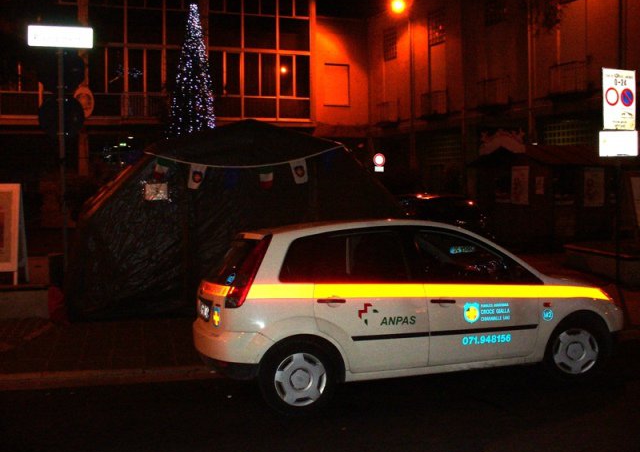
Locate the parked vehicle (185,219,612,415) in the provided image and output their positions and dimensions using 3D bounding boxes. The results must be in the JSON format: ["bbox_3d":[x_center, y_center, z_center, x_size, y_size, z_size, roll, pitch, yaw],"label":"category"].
[{"bbox_3d":[0.838,0.640,6.245,3.940,1.440,1.700,-1,3,-19],"label":"parked vehicle"}]

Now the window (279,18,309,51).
[{"bbox_3d":[-1.122,-8.189,29.285,1.380,1.400,0.130,-1,3,-20],"label":"window"}]

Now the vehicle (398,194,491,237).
[{"bbox_3d":[2.451,0.134,14.023,1.750,1.490,4.100,0,3,10],"label":"vehicle"}]

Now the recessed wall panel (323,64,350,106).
[{"bbox_3d":[0.755,-6.229,30.373,1.220,1.900,0.150,-2,3,-23],"label":"recessed wall panel"}]

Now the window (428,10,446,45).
[{"bbox_3d":[4.544,-7.648,26.386,0.150,1.320,1.100,-2,3,-27],"label":"window"}]

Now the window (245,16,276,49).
[{"bbox_3d":[-2.501,-8.122,28.759,1.420,1.400,0.130,-1,3,-20],"label":"window"}]

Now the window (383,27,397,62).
[{"bbox_3d":[3.004,-7.776,29.357,0.150,1.380,1.050,-2,3,-27],"label":"window"}]

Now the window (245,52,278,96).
[{"bbox_3d":[-2.501,-6.369,28.759,1.420,1.920,0.130,-1,3,-20],"label":"window"}]

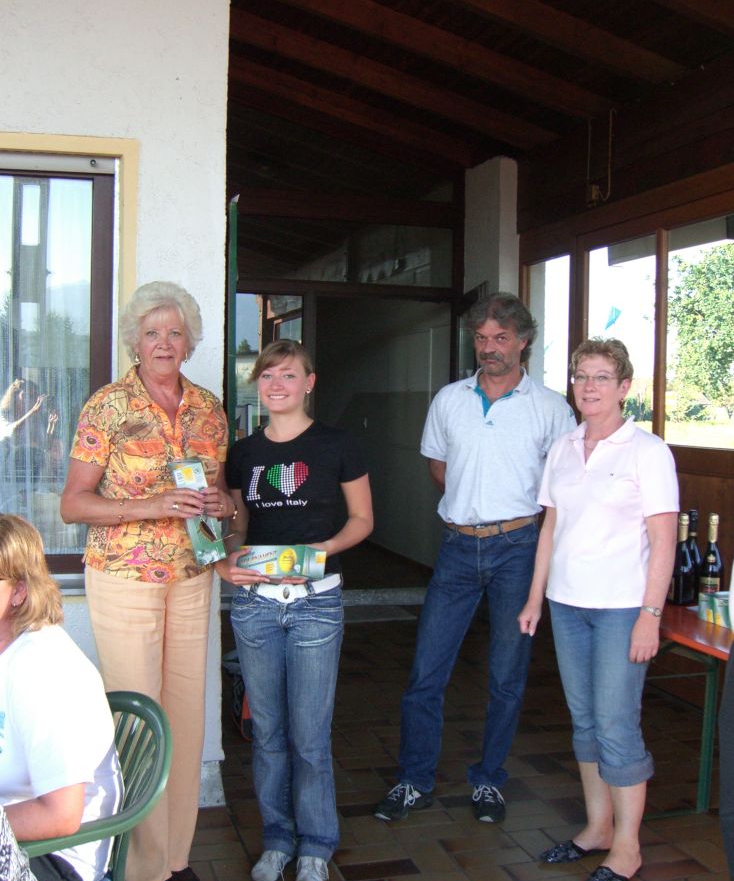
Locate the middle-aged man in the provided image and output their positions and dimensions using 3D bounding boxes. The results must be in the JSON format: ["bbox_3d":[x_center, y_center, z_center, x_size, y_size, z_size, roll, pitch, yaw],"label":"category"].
[{"bbox_3d":[0.380,0.391,3.864,0.620,1.839,0.450,1,2,22],"label":"middle-aged man"}]

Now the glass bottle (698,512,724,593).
[{"bbox_3d":[1.187,0.406,3.680,0.088,0.312,0.088,1,2,18],"label":"glass bottle"}]

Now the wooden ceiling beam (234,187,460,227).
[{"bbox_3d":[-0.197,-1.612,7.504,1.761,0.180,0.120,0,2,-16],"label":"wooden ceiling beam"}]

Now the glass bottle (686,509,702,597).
[{"bbox_3d":[1.130,0.402,3.720,0.082,0.315,0.082,1,2,17],"label":"glass bottle"}]

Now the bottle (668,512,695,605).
[{"bbox_3d":[1.074,0.405,3.646,0.088,0.312,0.088,1,2,17],"label":"bottle"}]

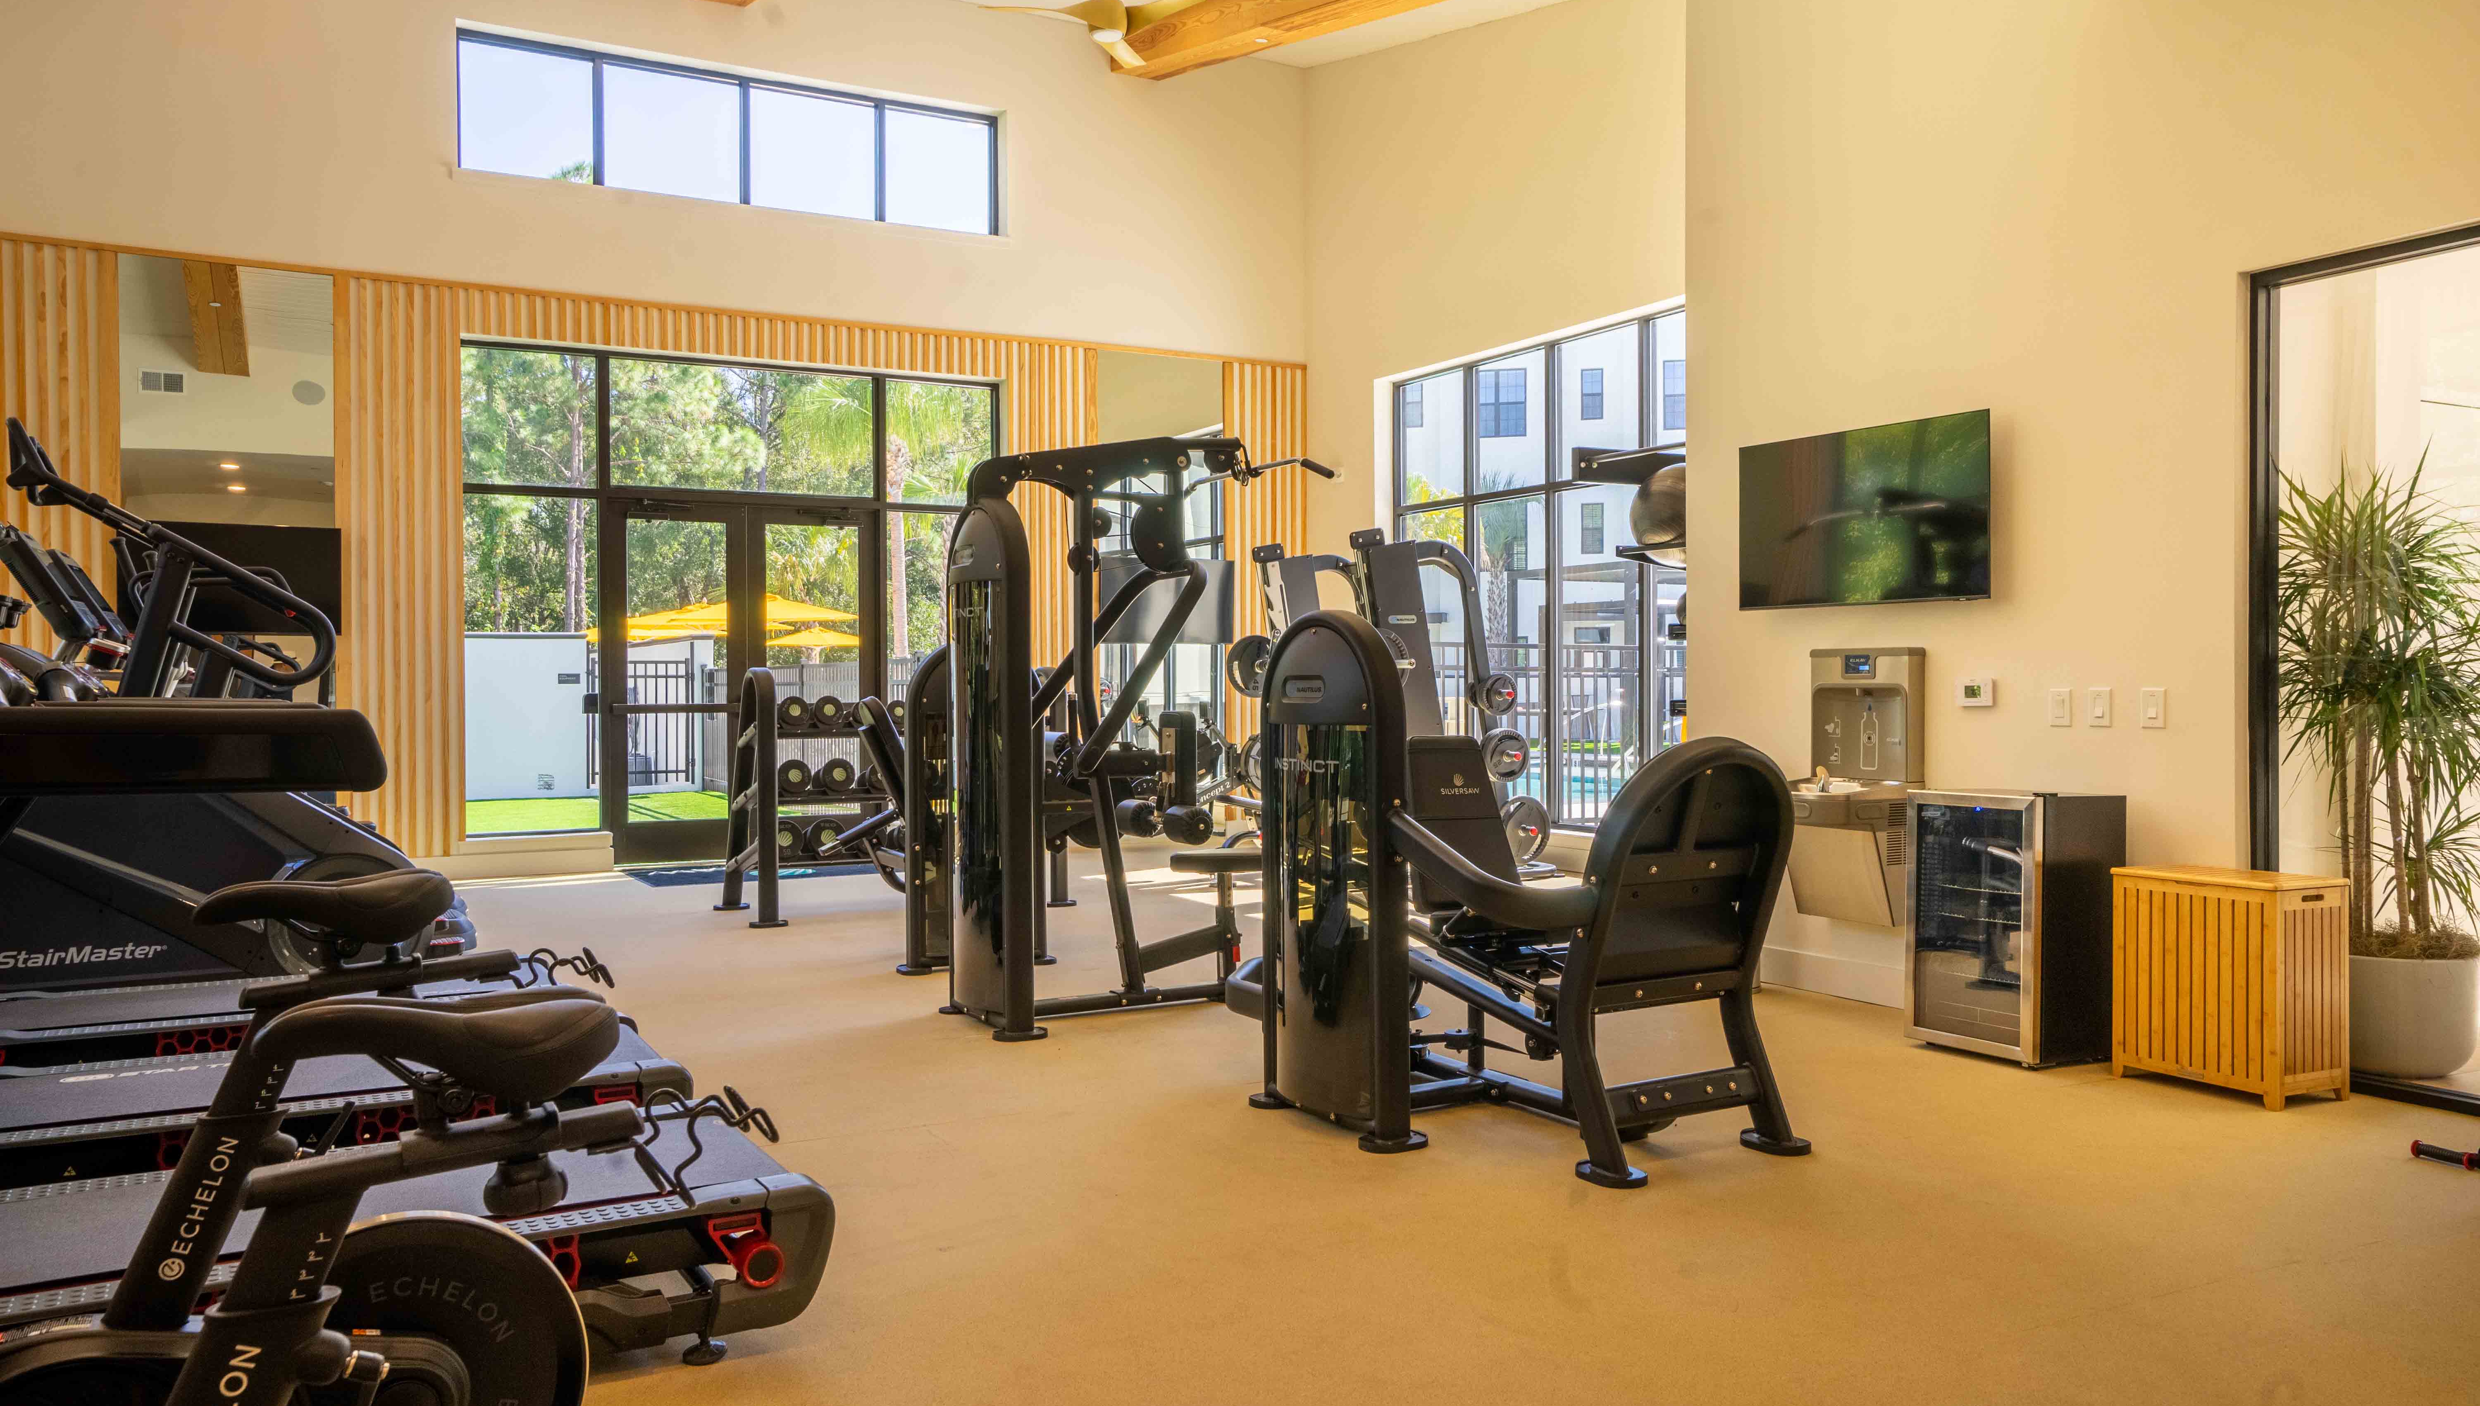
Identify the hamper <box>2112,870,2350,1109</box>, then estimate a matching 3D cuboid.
[{"bbox_3d":[2.912,0.822,5.279,0.335,0.629,0.514,0,1,-28],"label":"hamper"}]

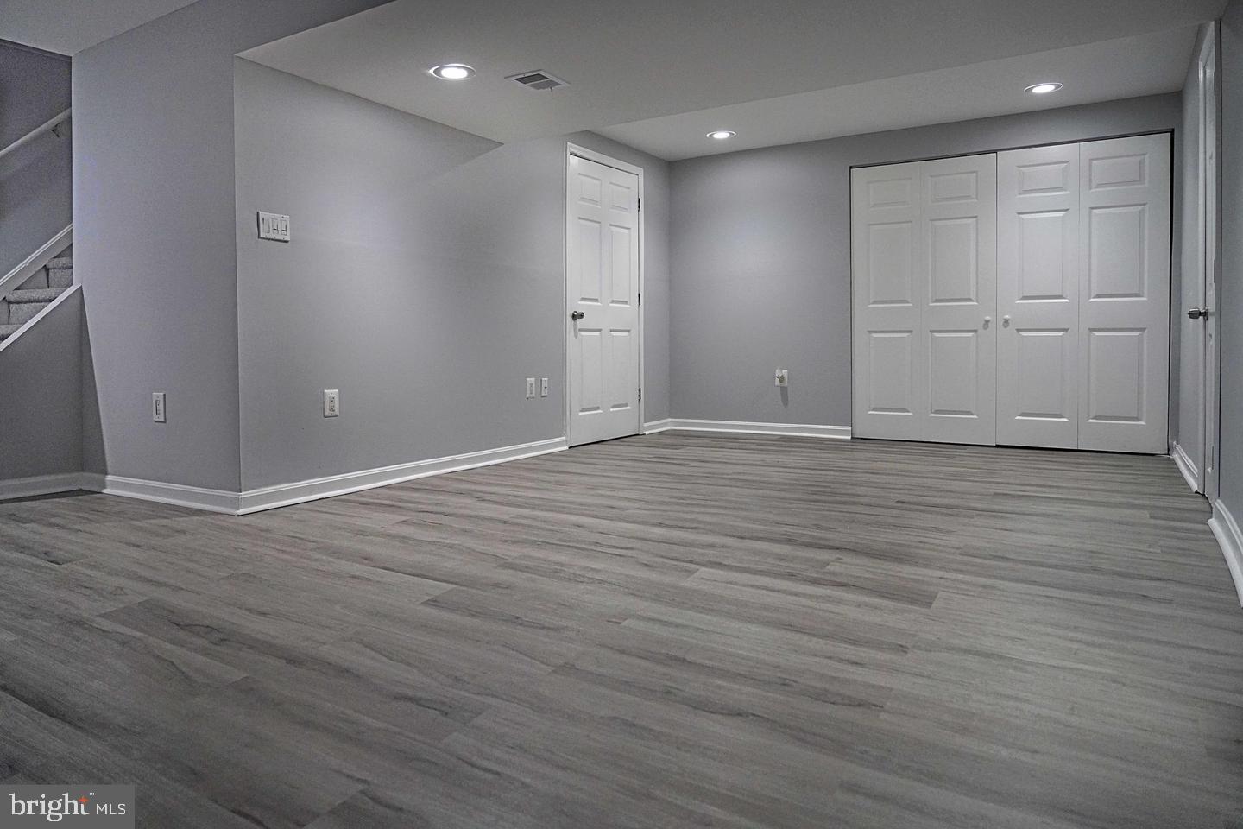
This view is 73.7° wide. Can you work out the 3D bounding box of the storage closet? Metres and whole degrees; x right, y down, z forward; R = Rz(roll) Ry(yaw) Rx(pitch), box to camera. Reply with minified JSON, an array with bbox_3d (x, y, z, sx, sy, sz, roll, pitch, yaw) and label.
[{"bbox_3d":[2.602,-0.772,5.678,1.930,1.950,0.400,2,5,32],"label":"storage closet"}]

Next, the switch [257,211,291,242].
[{"bbox_3d":[-1.546,-0.839,3.709,0.015,0.115,0.162,2,5,32],"label":"switch"}]

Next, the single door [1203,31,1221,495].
[{"bbox_3d":[2.528,-0.597,3.550,0.050,2.000,0.760,2,5,32],"label":"single door"}]

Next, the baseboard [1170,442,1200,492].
[{"bbox_3d":[3.022,0.256,4.451,0.025,0.090,1.380,2,5,32],"label":"baseboard"}]

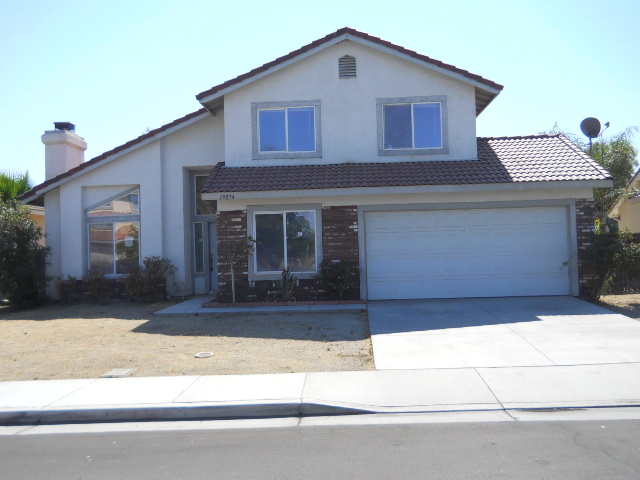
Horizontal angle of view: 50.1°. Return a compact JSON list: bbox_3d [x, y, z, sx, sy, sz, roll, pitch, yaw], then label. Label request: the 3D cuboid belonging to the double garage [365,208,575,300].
[{"bbox_3d":[3.550,0.322,16.540,4.880,2.130,0.100,-2,-2,1],"label":"double garage"}]

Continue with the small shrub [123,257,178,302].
[{"bbox_3d":[-4.612,1.068,18.503,1.360,1.220,1.000,-2,-2,1],"label":"small shrub"}]

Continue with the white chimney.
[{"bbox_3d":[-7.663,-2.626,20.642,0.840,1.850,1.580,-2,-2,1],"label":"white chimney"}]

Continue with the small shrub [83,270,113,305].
[{"bbox_3d":[-5.929,1.266,18.231,0.740,0.880,0.680,-2,-2,1],"label":"small shrub"}]

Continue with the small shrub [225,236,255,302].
[{"bbox_3d":[-1.858,0.707,15.990,0.710,1.570,0.620,-2,-2,1],"label":"small shrub"}]

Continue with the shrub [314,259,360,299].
[{"bbox_3d":[0.385,0.928,15.973,0.990,0.970,0.800,-2,-2,1],"label":"shrub"}]

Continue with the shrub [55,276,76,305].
[{"bbox_3d":[-6.865,1.355,18.453,0.530,0.740,0.520,-2,-2,1],"label":"shrub"}]

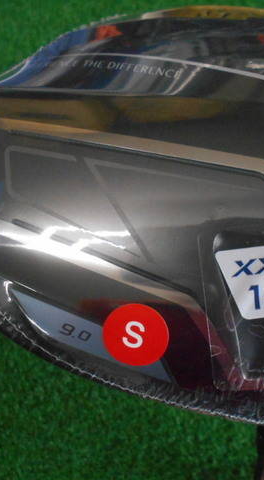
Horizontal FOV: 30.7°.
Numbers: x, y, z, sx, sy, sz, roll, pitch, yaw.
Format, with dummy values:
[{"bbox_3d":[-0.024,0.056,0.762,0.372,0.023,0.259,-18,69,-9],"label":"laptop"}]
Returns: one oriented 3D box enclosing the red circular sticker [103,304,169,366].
[{"bbox_3d":[0.001,0.025,0.124,0.017,0.017,0.001,7,7,1],"label":"red circular sticker"}]

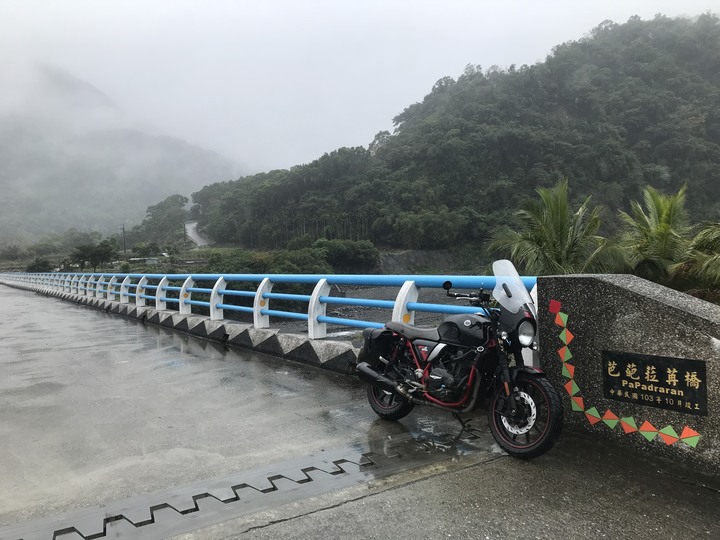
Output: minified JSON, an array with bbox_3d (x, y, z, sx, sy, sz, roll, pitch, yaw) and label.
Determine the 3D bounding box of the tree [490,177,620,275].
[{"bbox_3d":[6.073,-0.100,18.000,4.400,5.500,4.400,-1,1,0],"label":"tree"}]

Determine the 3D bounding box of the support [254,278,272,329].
[{"bbox_3d":[-1.611,0.556,9.811,0.340,0.860,0.140,-2,1,-35],"label":"support"}]

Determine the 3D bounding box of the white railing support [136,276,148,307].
[{"bbox_3d":[-6.094,0.579,16.329,0.340,0.860,0.140,-2,1,-35],"label":"white railing support"}]

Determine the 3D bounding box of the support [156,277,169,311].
[{"bbox_3d":[-4.965,0.573,14.688,0.340,0.860,0.140,-2,1,-35],"label":"support"}]

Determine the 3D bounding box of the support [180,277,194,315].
[{"bbox_3d":[-3.860,0.567,13.082,0.340,0.860,0.140,-2,1,-35],"label":"support"}]

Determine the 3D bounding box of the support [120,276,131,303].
[{"bbox_3d":[-7.210,0.584,17.953,0.340,0.860,0.140,-2,1,-35],"label":"support"}]

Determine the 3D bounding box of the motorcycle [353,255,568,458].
[{"bbox_3d":[0.713,0.632,4.582,0.780,1.360,2.000,-2,1,-40],"label":"motorcycle"}]

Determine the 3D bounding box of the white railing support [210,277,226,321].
[{"bbox_3d":[-2.752,0.562,11.471,0.340,0.860,0.140,-2,1,-35],"label":"white railing support"}]

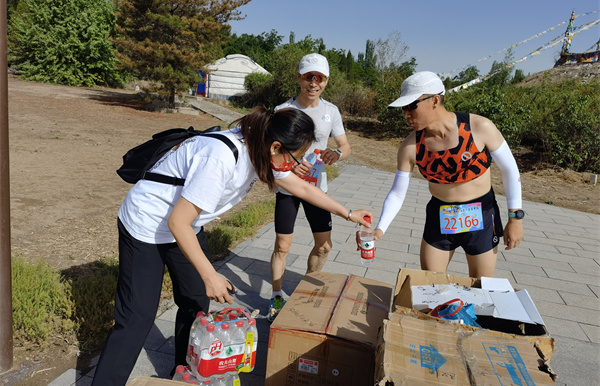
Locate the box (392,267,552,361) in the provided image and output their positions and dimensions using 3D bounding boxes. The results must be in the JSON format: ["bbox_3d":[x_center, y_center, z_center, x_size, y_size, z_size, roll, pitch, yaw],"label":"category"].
[{"bbox_3d":[0.571,0.573,1.725,0.500,0.380,0.430,9,12,14],"label":"box"}]

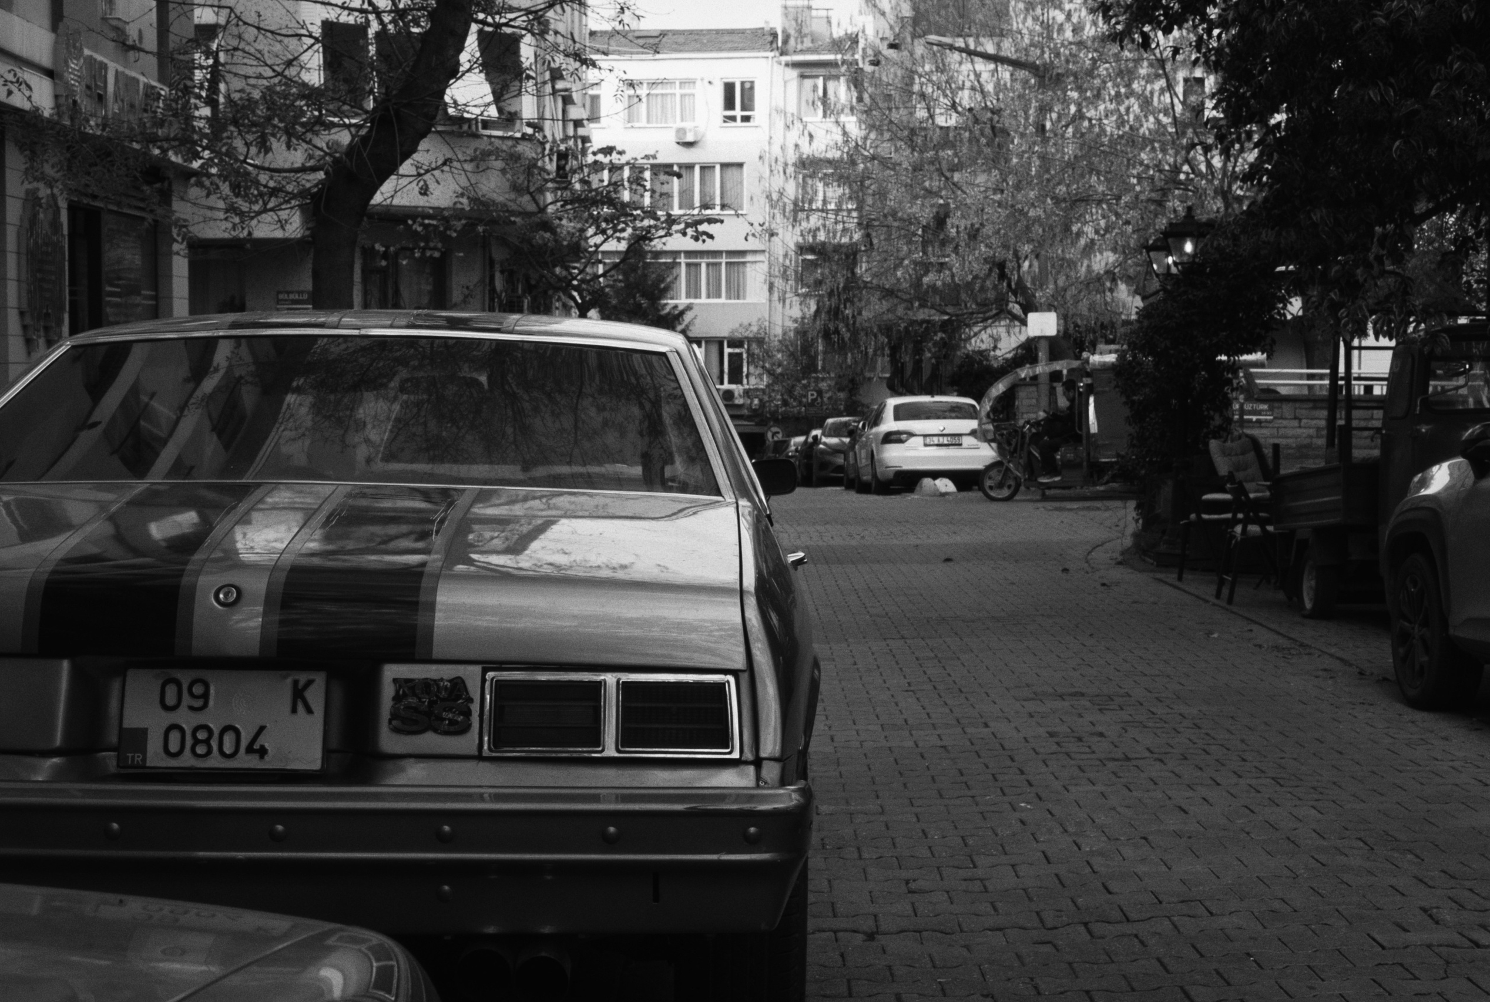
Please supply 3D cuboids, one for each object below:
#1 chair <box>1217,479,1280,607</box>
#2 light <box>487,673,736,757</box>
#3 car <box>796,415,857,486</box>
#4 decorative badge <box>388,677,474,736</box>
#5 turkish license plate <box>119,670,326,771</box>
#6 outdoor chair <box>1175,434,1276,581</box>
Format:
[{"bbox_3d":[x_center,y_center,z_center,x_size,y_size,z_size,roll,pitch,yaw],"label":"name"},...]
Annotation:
[{"bbox_3d":[3.310,0.245,14.350,0.530,0.830,0.470,0,2,3],"label":"chair"},{"bbox_3d":[-0.201,0.325,3.355,0.375,0.130,0.060,1,-12,-2],"label":"light"},{"bbox_3d":[2.200,-1.100,47.600,1.800,1.470,4.350,0,2,-3],"label":"car"},{"bbox_3d":[-0.473,0.309,3.330,0.128,0.090,0.013,1,-12,-1],"label":"decorative badge"},{"bbox_3d":[-0.782,0.329,3.325,0.305,0.152,0.012,1,-12,-1],"label":"turkish license plate"},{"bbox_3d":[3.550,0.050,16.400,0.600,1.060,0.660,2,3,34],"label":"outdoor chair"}]

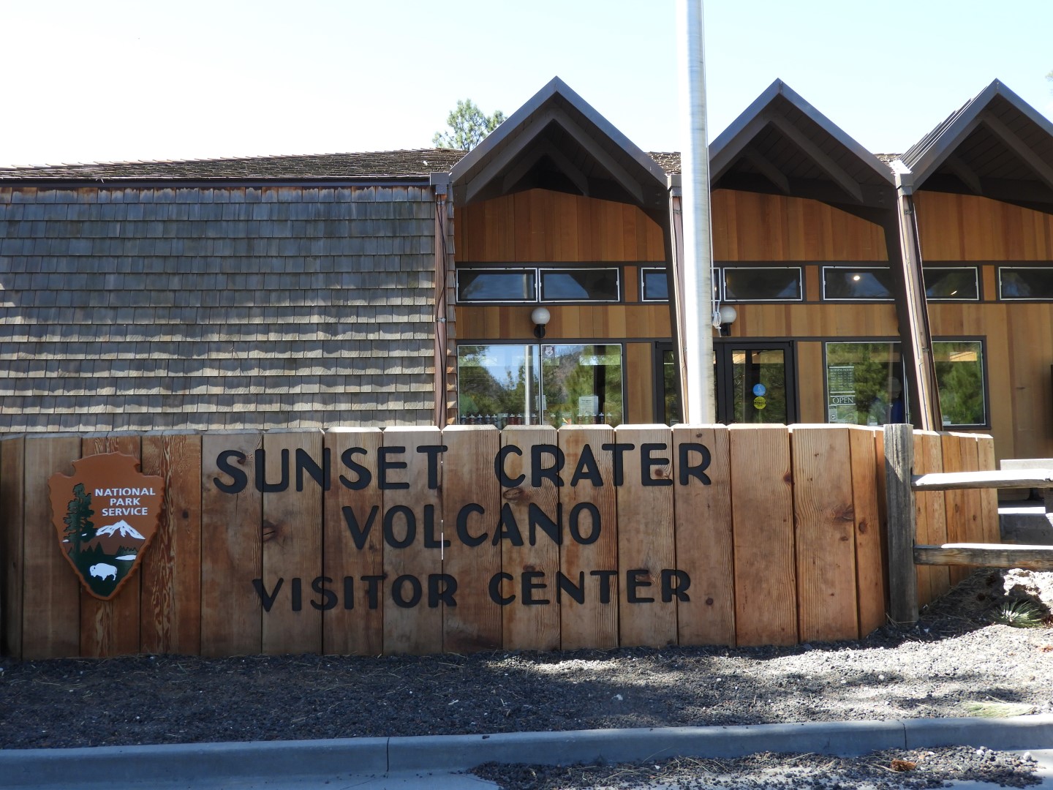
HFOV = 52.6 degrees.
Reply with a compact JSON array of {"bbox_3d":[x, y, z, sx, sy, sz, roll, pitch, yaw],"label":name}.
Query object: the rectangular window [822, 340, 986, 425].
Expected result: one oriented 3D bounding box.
[{"bbox_3d":[5.094,-0.148,14.291,2.214,1.184,0.100,-1,-5,-4],"label":"rectangular window"}]

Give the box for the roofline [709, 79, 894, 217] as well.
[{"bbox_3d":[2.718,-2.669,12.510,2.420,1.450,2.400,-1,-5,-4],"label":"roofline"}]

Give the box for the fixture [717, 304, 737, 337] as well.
[{"bbox_3d":[2.642,-0.967,14.007,0.253,0.414,0.290,-1,-5,-4],"label":"fixture"}]

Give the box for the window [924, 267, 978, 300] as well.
[{"bbox_3d":[5.619,-1.504,14.446,1.080,0.457,0.100,-1,-5,-4],"label":"window"}]

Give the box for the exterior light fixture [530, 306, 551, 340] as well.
[{"bbox_3d":[0.191,-0.935,13.816,0.257,0.414,0.290,-1,-5,-4],"label":"exterior light fixture"}]

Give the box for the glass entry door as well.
[{"bbox_3d":[3.104,0.378,14.095,1.037,2.165,0.100,-1,-5,-4],"label":"glass entry door"}]

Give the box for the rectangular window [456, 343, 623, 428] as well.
[{"bbox_3d":[0.190,-0.094,13.912,2.191,1.184,0.100,-1,-5,-4],"label":"rectangular window"}]

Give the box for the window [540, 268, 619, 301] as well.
[{"bbox_3d":[0.700,-1.450,14.065,1.078,0.457,0.100,-1,-5,-4],"label":"window"}]

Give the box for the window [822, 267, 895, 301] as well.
[{"bbox_3d":[4.522,-1.492,14.361,1.080,0.457,0.100,-1,-5,-4],"label":"window"}]

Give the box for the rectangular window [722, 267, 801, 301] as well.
[{"bbox_3d":[3.164,-1.477,14.256,1.081,0.457,0.100,-1,-5,-4],"label":"rectangular window"}]

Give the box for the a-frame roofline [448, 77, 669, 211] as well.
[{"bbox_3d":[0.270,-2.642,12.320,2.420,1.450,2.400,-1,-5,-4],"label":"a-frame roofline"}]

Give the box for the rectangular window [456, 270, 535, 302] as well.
[{"bbox_3d":[-0.387,-1.438,13.980,1.070,0.457,0.100,-1,-5,-4],"label":"rectangular window"}]

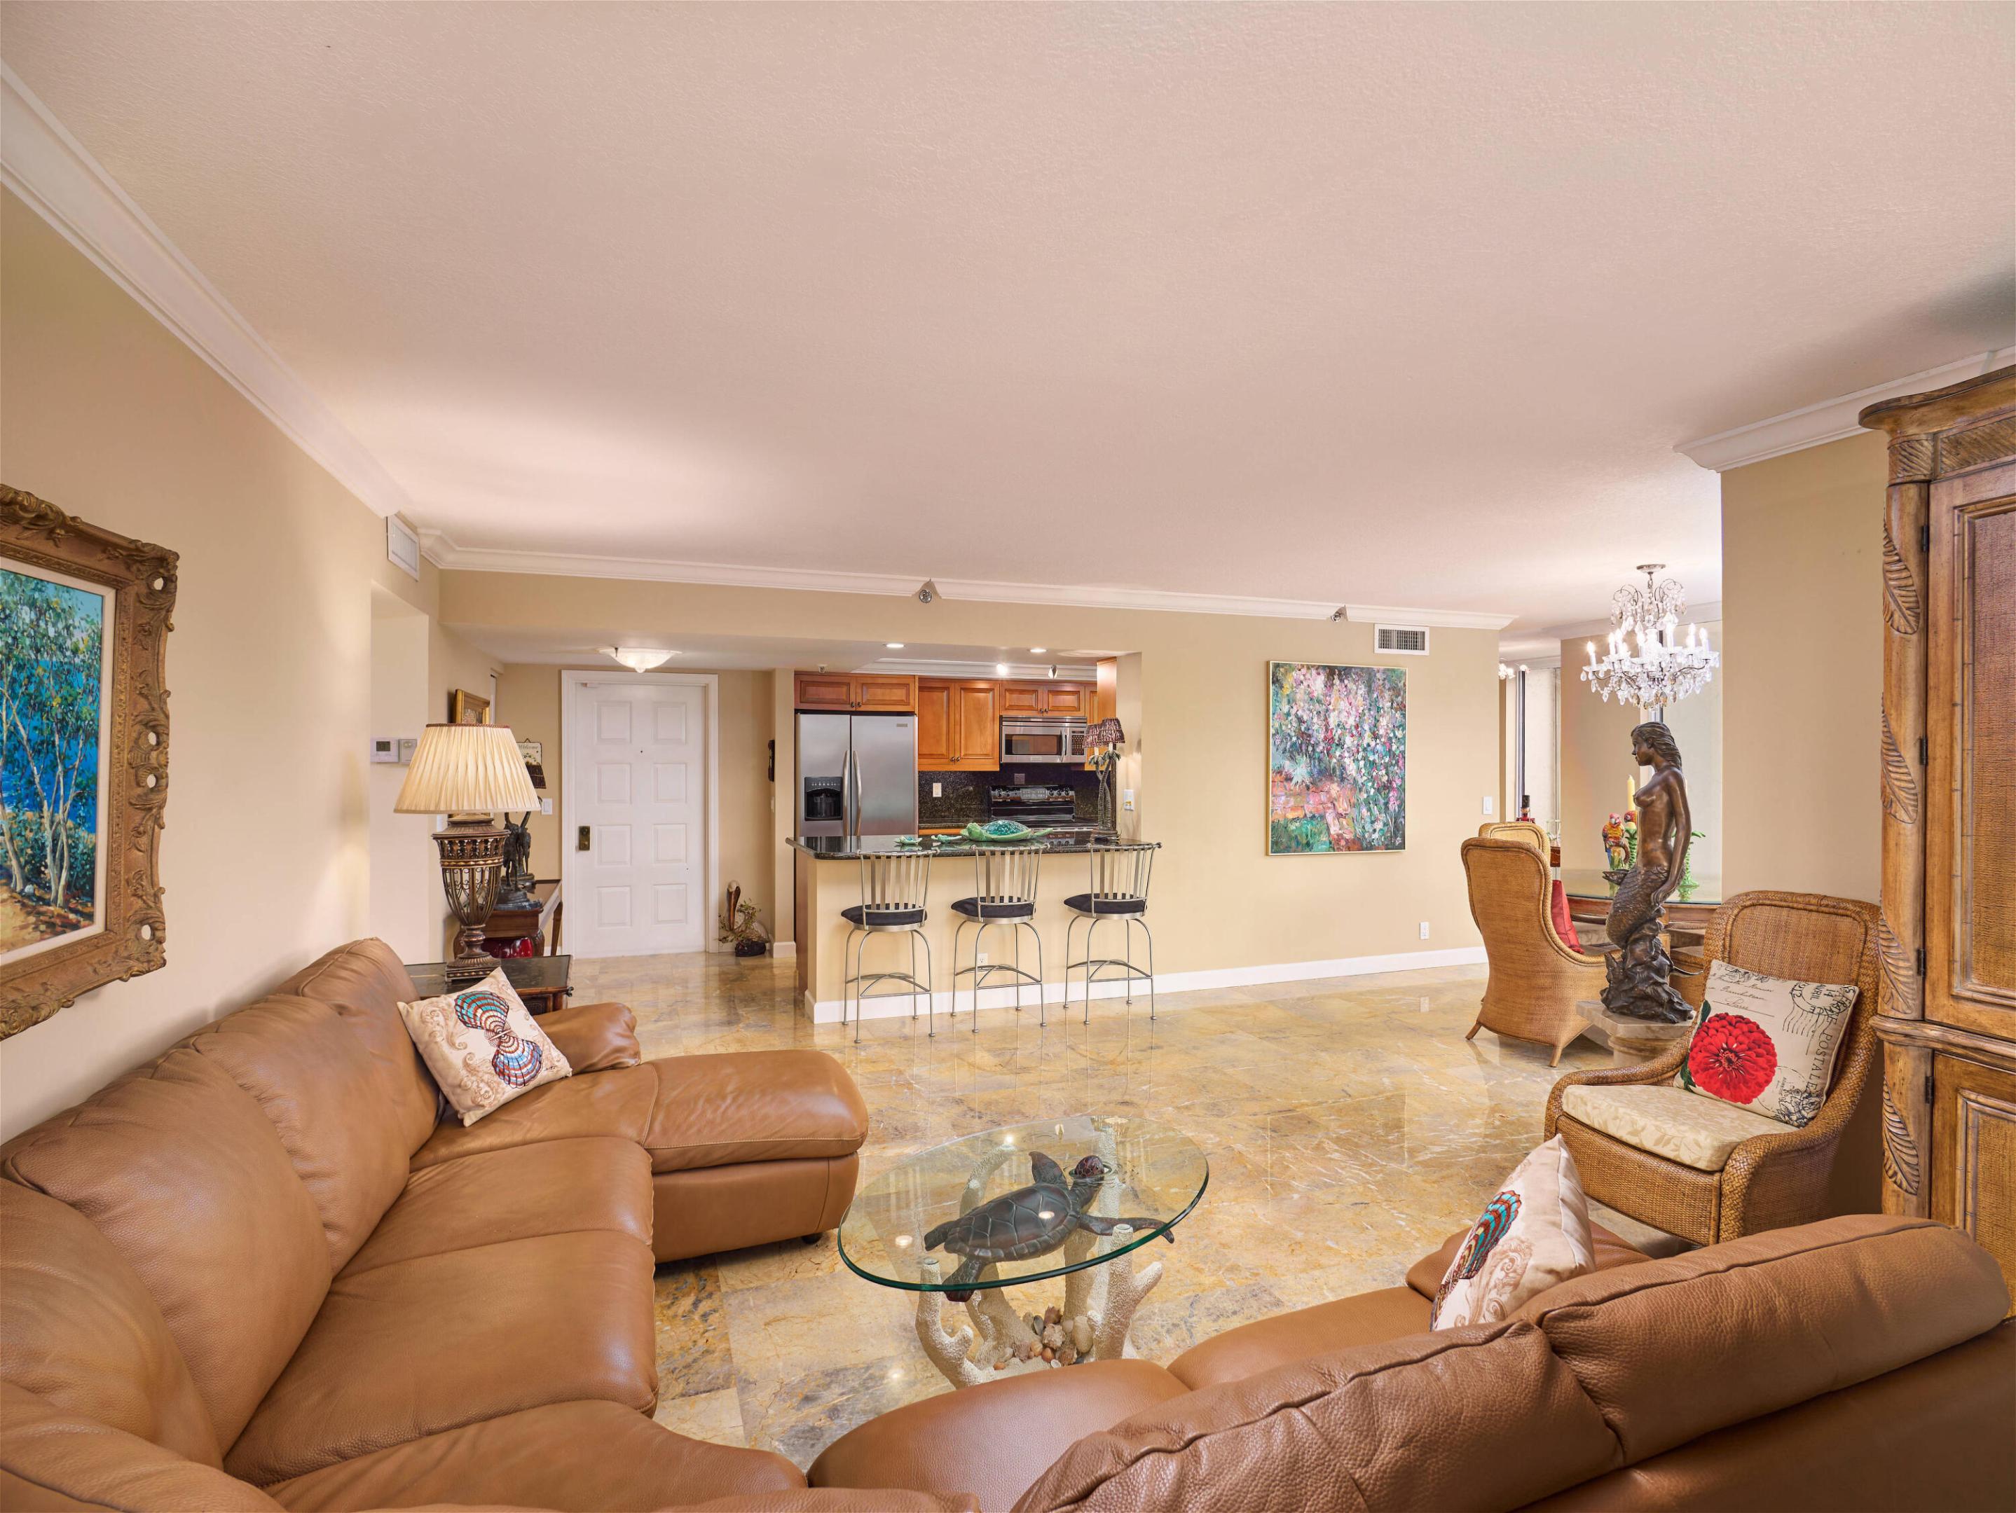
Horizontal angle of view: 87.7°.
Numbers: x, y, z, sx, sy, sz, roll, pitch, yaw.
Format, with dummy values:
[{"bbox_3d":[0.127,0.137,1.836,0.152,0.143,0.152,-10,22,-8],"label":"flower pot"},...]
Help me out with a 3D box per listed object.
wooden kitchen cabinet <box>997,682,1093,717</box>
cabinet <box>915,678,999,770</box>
[{"bbox_3d":[0.240,-0.472,8.772,0.790,0.300,0.350,0,0,-21],"label":"wooden kitchen cabinet"},{"bbox_3d":[-0.453,-0.254,8.497,0.695,0.735,0.330,0,0,-20],"label":"cabinet"}]

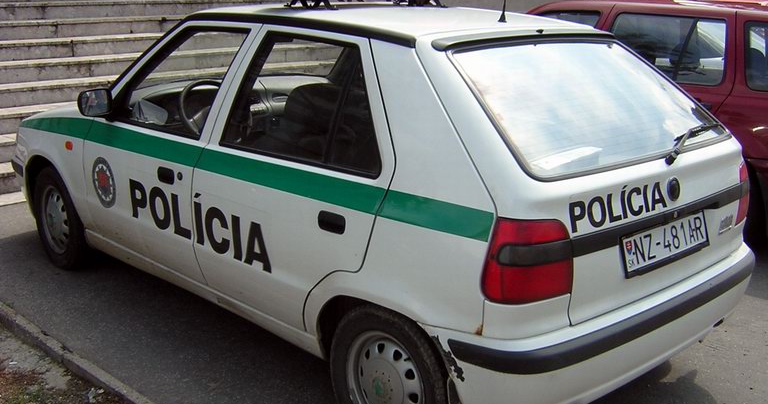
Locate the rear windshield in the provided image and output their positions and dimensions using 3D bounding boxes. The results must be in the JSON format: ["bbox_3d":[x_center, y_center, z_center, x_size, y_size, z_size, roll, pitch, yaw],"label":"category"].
[{"bbox_3d":[0.715,-0.350,2.705,1.220,0.070,0.528,-12,56,-43],"label":"rear windshield"}]

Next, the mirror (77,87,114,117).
[{"bbox_3d":[-1.243,-0.429,3.465,0.095,0.120,0.180,13,18,39],"label":"mirror"}]

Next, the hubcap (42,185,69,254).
[{"bbox_3d":[-1.720,0.093,4.263,0.085,0.365,0.365,-12,20,-43],"label":"hubcap"}]

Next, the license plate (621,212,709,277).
[{"bbox_3d":[0.926,0.131,2.588,0.530,0.125,0.025,-12,7,-43],"label":"license plate"}]

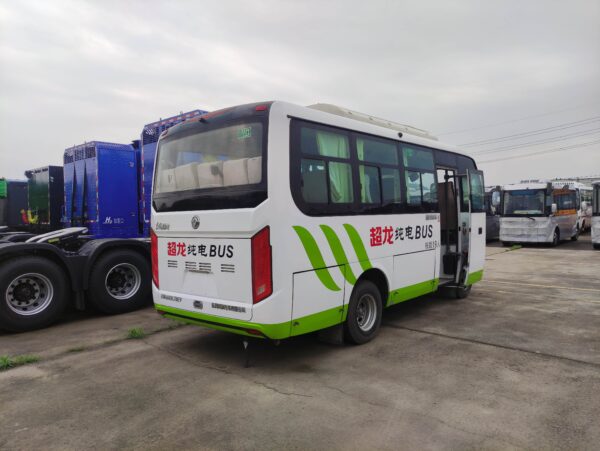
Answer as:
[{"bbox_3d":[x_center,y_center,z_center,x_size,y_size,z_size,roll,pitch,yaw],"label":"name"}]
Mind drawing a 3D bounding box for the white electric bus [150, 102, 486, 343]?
[{"bbox_3d":[0.867,-0.088,7.013,2.130,3.020,6.050,-1,1,42],"label":"white electric bus"}]

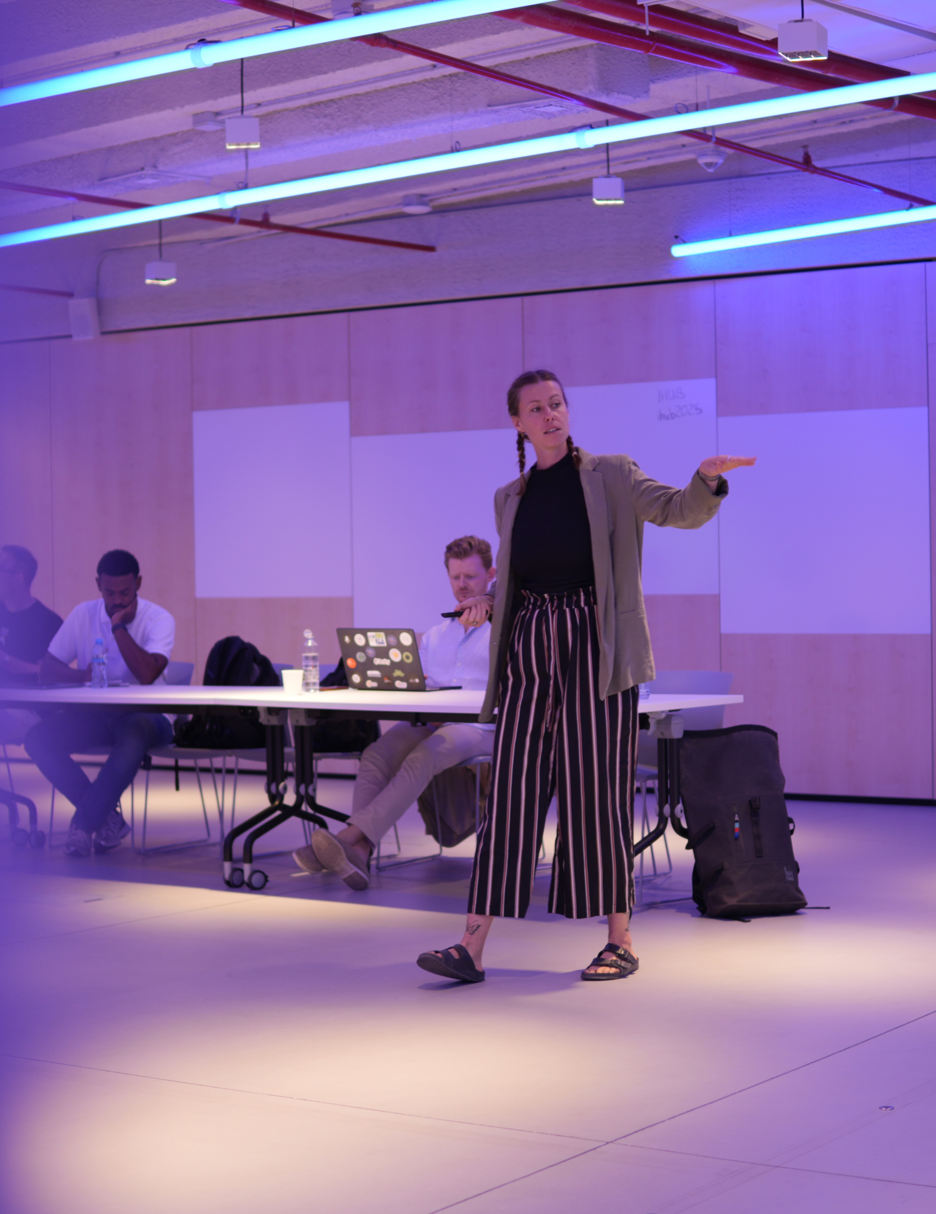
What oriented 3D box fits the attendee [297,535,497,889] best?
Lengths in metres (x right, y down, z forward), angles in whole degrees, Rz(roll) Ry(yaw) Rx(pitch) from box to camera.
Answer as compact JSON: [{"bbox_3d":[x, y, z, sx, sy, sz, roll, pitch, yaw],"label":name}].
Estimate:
[{"bbox_3d":[-0.150,0.369,8.789,0.550,1.300,1.080,0,1,34],"label":"attendee"}]

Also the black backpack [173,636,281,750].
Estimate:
[{"bbox_3d":[-1.045,0.352,9.739,0.330,0.470,0.290,0,1,37],"label":"black backpack"}]

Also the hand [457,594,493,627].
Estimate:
[{"bbox_3d":[0.020,0.010,6.400,0.110,0.092,0.085,-1,1,-24],"label":"hand"}]

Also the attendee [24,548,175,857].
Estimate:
[{"bbox_3d":[-1.580,0.390,9.750,0.570,1.270,0.740,-1,1,21],"label":"attendee"}]

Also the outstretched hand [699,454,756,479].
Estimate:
[{"bbox_3d":[0.713,-0.385,6.250,0.170,0.065,0.090,-1,1,18],"label":"outstretched hand"}]

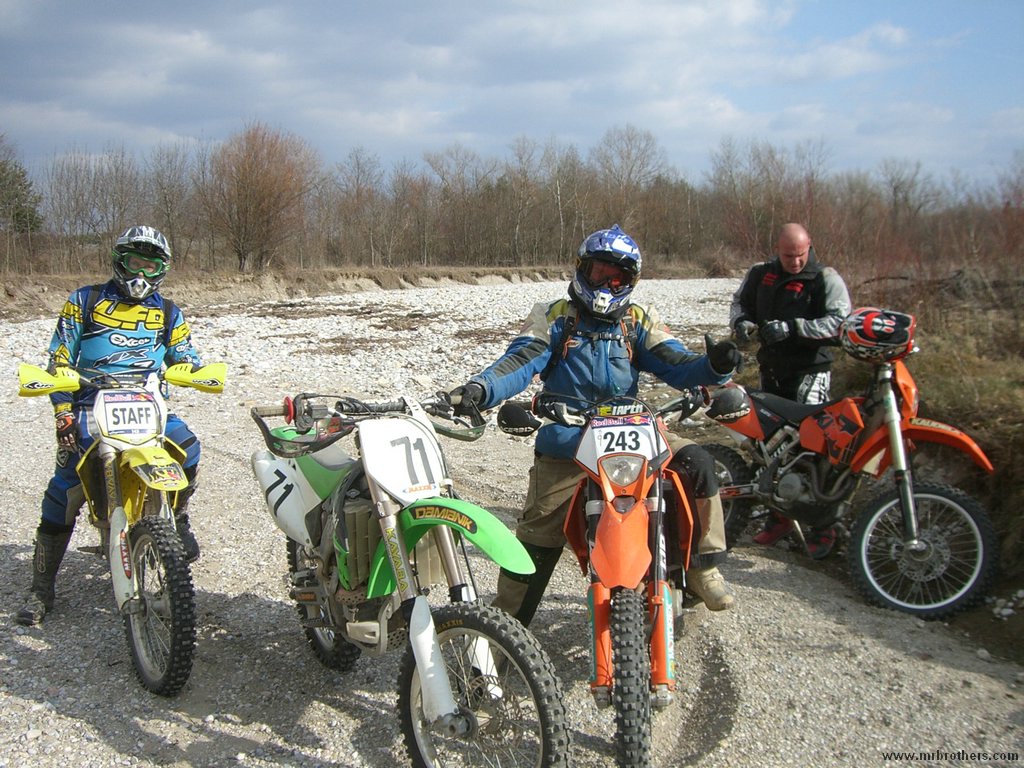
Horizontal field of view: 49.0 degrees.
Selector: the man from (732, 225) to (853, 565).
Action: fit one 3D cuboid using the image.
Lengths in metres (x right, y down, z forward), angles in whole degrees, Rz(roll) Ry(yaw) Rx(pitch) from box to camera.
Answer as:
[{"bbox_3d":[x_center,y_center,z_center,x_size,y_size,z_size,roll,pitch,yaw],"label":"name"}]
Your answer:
[{"bbox_3d":[1.552,0.050,6.264,0.660,1.830,0.500,5,8,35],"label":"man"}]

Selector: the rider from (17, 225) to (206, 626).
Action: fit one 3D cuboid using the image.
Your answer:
[{"bbox_3d":[-1.765,0.207,4.954,0.820,1.780,0.750,-2,7,-21],"label":"rider"}]

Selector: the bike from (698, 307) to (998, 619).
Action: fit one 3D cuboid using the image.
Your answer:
[{"bbox_3d":[1.622,0.413,6.148,0.780,1.360,2.100,9,0,-37],"label":"bike"}]

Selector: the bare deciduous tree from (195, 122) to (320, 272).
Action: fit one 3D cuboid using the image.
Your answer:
[{"bbox_3d":[-9.952,-7.353,43.956,5.000,5.900,5.000,0,6,0],"label":"bare deciduous tree"}]

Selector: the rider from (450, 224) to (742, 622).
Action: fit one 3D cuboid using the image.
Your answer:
[{"bbox_3d":[0.318,0.318,4.181,1.030,1.740,0.800,1,6,6],"label":"rider"}]

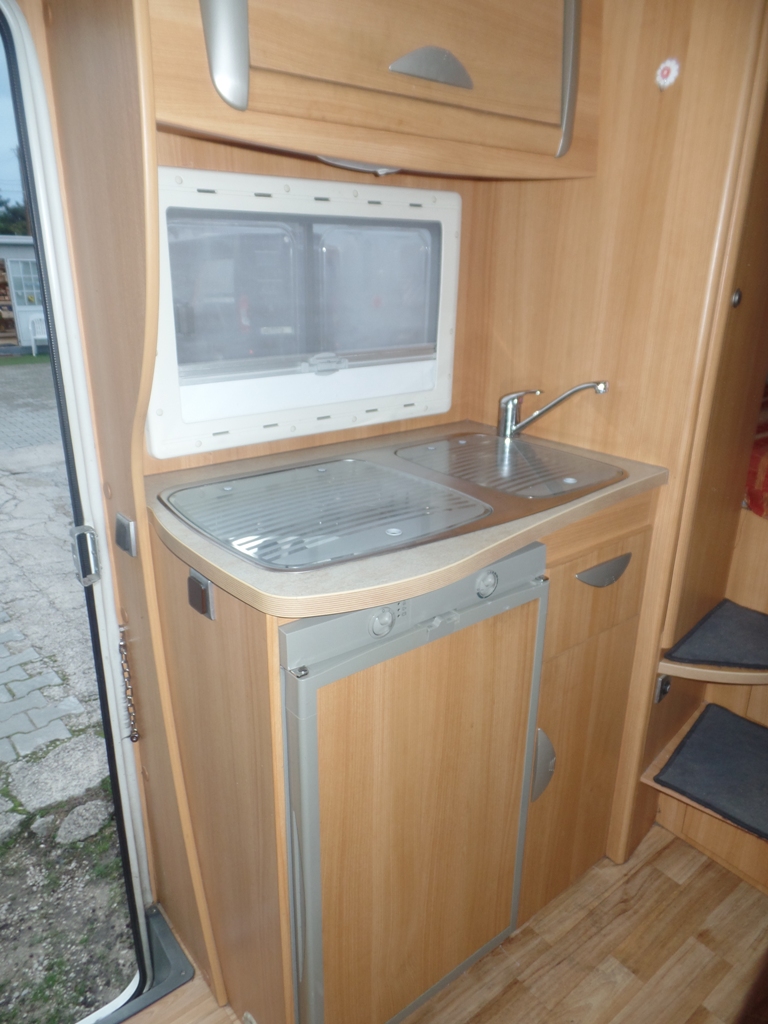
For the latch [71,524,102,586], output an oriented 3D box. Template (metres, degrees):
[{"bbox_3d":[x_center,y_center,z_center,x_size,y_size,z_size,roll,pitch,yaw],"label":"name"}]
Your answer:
[{"bbox_3d":[-0.507,0.072,1.161,0.036,0.098,0.035,-14,24,-35],"label":"latch"}]

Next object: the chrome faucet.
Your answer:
[{"bbox_3d":[0.333,-0.203,1.367,0.050,0.145,0.262,-14,24,-35],"label":"chrome faucet"}]

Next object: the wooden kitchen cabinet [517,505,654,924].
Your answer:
[{"bbox_3d":[0.235,0.333,1.514,0.309,0.908,0.506,-14,24,-35],"label":"wooden kitchen cabinet"}]

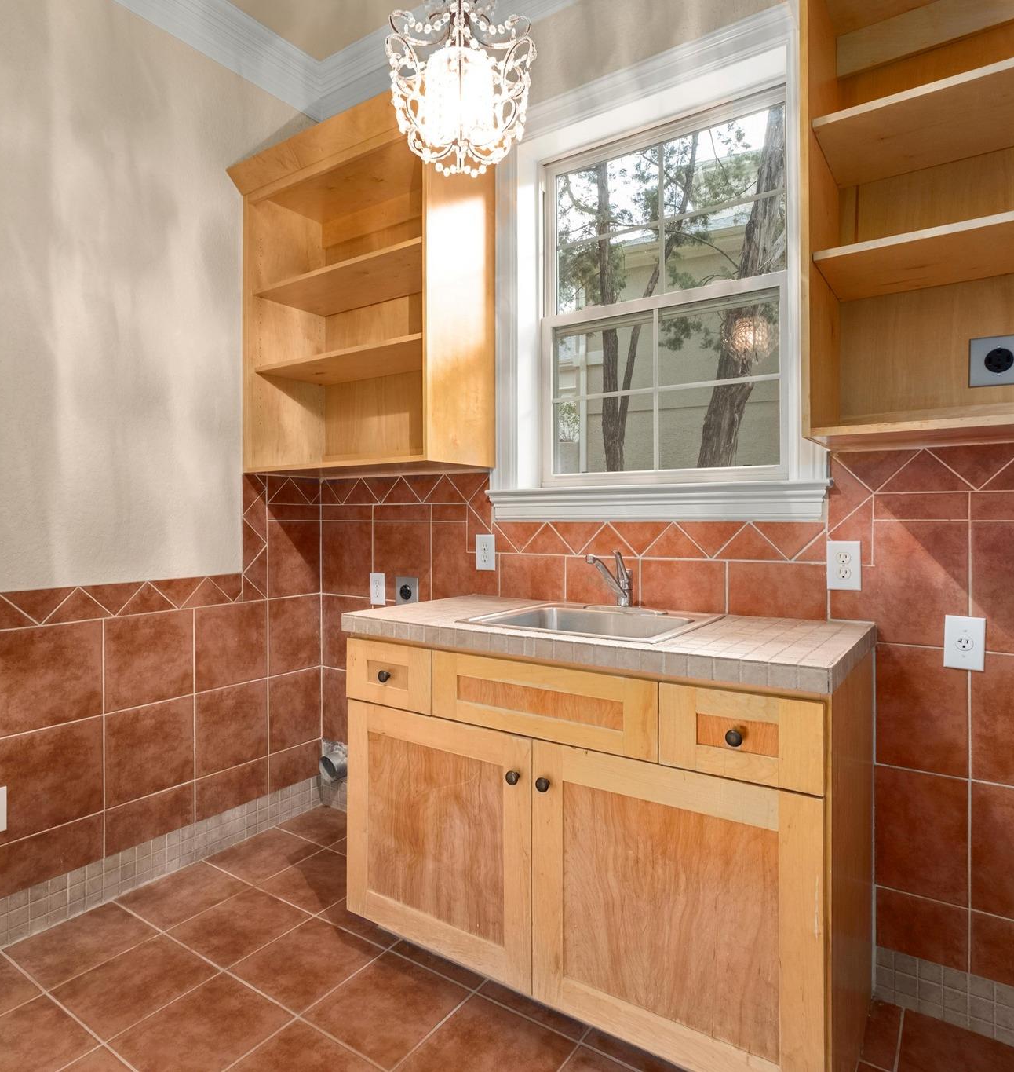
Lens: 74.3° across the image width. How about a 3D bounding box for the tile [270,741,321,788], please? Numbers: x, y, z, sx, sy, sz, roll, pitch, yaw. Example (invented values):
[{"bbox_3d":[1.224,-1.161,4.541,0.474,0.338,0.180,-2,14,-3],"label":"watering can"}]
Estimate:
[{"bbox_3d":[-0.860,0.937,2.730,0.010,0.150,0.260,1,1,34],"label":"tile"}]

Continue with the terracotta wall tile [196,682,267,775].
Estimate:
[{"bbox_3d":[-1.011,0.707,2.473,0.010,0.296,0.296,1,1,34],"label":"terracotta wall tile"}]

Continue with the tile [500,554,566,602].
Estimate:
[{"bbox_3d":[0.085,0.138,2.226,0.254,0.143,0.010,1,1,34],"label":"tile"}]

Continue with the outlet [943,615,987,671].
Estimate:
[{"bbox_3d":[1.079,0.253,1.577,0.078,0.123,0.008,0,1,34],"label":"outlet"}]

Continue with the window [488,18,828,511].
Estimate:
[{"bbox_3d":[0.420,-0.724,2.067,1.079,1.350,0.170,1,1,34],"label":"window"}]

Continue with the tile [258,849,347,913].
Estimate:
[{"bbox_3d":[-0.630,1.171,2.275,0.299,0.010,0.300,0,1,34],"label":"tile"}]

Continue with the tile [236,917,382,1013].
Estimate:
[{"bbox_3d":[-0.546,1.171,1.841,0.299,0.010,0.302,1,1,34],"label":"tile"}]

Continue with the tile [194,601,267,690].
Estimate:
[{"bbox_3d":[-1.011,0.405,2.469,0.010,0.296,0.296,1,1,34],"label":"tile"}]

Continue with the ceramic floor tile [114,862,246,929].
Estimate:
[{"bbox_3d":[-1.052,1.173,2.189,0.296,0.010,0.306,0,1,34],"label":"ceramic floor tile"}]

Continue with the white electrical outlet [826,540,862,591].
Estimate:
[{"bbox_3d":[0.859,0.077,1.706,0.078,0.123,0.009,1,1,34],"label":"white electrical outlet"}]

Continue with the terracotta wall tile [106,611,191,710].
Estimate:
[{"bbox_3d":[-1.194,0.414,2.247,0.010,0.303,0.300,0,1,34],"label":"terracotta wall tile"}]

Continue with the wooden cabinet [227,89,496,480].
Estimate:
[{"bbox_3d":[-0.512,-0.789,2.385,0.955,1.114,0.420,0,1,34],"label":"wooden cabinet"}]

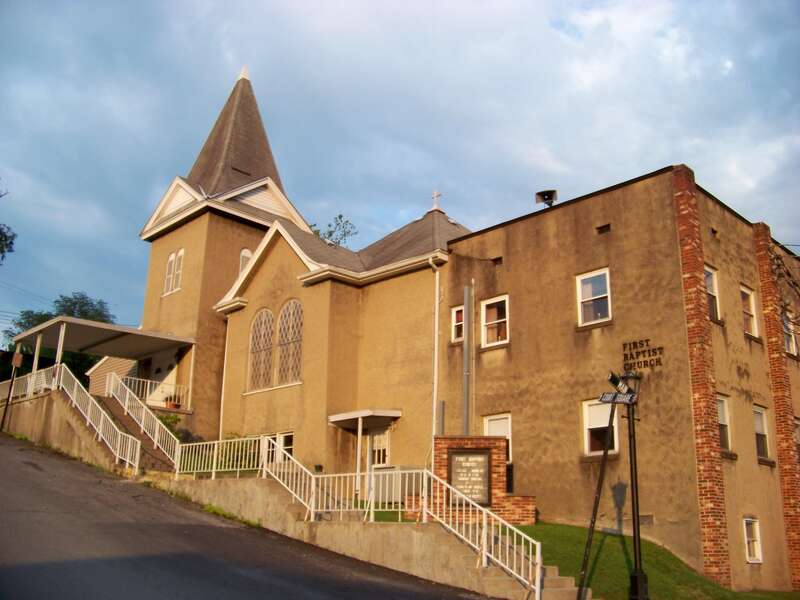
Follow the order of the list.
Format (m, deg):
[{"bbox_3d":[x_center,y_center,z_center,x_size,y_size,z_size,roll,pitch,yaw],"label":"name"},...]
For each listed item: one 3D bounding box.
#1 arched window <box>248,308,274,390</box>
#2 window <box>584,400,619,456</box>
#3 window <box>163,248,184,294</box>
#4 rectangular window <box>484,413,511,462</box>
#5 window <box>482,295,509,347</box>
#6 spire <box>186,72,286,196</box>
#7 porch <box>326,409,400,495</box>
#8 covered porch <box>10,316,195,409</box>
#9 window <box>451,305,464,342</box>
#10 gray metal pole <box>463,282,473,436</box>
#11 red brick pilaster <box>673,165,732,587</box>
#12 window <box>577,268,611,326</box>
[{"bbox_3d":[-4.491,1.613,27.340,0.180,2.740,1.219,17,-22,-42],"label":"arched window"},{"bbox_3d":[4.595,2.934,18.996,0.120,1.210,0.880,17,-22,-42],"label":"window"},{"bbox_3d":[-8.506,-1.029,31.495,0.200,1.611,1.321,17,-22,-42],"label":"window"},{"bbox_3d":[2.490,3.526,21.034,0.120,1.245,0.857,17,-22,-42],"label":"rectangular window"},{"bbox_3d":[2.524,0.578,21.922,0.120,1.279,0.908,17,-22,-42],"label":"window"},{"bbox_3d":[-6.744,-6.379,34.441,3.721,7.235,3.721,17,-22,-42],"label":"spire"},{"bbox_3d":[-1.054,4.389,23.615,1.160,2.300,1.850,17,-22,-42],"label":"porch"},{"bbox_3d":[-10.210,2.520,28.498,4.786,2.398,3.948,17,-22,-42],"label":"covered porch"},{"bbox_3d":[1.638,0.655,22.834,0.120,0.981,0.528,17,-22,-42],"label":"window"},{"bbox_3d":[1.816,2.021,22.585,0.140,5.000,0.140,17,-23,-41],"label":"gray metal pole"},{"bbox_3d":[6.590,1.353,18.297,0.437,9.350,0.343,17,-23,-42],"label":"red brick pilaster"},{"bbox_3d":[4.649,-0.054,19.877,0.120,1.260,0.892,17,-22,-42],"label":"window"}]

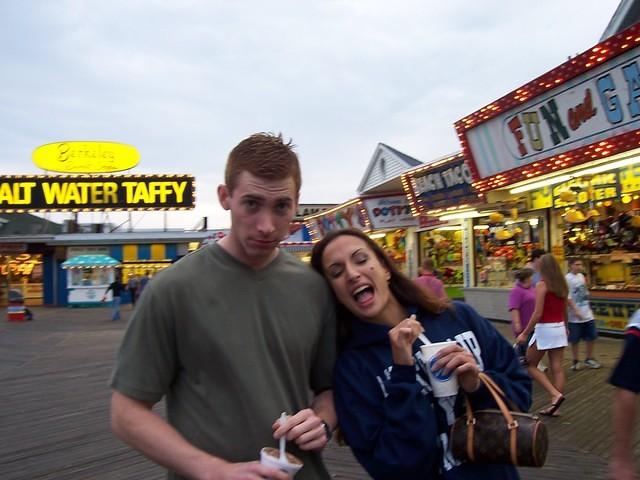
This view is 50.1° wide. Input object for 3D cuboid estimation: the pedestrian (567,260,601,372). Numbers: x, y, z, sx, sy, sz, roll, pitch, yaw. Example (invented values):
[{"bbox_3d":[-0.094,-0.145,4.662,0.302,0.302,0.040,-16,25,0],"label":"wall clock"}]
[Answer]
[{"bbox_3d":[4.098,1.127,10.600,0.500,1.690,0.370,-1,-3,-14],"label":"pedestrian"}]

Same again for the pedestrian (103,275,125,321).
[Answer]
[{"bbox_3d":[-7.810,2.200,26.000,0.550,1.760,0.500,2,-4,-45],"label":"pedestrian"}]

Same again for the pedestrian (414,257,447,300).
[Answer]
[{"bbox_3d":[1.938,1.218,12.000,0.520,1.760,0.400,-3,-3,20],"label":"pedestrian"}]

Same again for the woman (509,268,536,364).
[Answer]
[{"bbox_3d":[3.228,1.218,10.800,0.470,1.570,0.420,2,-4,-45],"label":"woman"}]

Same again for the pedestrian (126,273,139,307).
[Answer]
[{"bbox_3d":[-9.593,2.735,35.000,0.520,1.740,0.420,-2,-3,6],"label":"pedestrian"}]

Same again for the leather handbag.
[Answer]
[{"bbox_3d":[0.438,0.437,1.680,0.235,0.225,0.130,-3,-4,31],"label":"leather handbag"}]

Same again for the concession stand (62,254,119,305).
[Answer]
[{"bbox_3d":[-12.821,2.382,38.300,3.100,2.950,1.900,-1,-3,-5],"label":"concession stand"}]

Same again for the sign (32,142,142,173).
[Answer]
[{"bbox_3d":[-14.165,-5.005,41.500,6.500,1.820,0.300,-1,-3,-5],"label":"sign"}]

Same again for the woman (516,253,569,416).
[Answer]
[{"bbox_3d":[2.326,0.994,7.150,0.560,1.660,0.450,-3,-4,30],"label":"woman"}]

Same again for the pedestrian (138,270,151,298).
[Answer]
[{"bbox_3d":[-7.907,2.480,31.000,0.500,1.740,0.420,-3,-4,30],"label":"pedestrian"}]

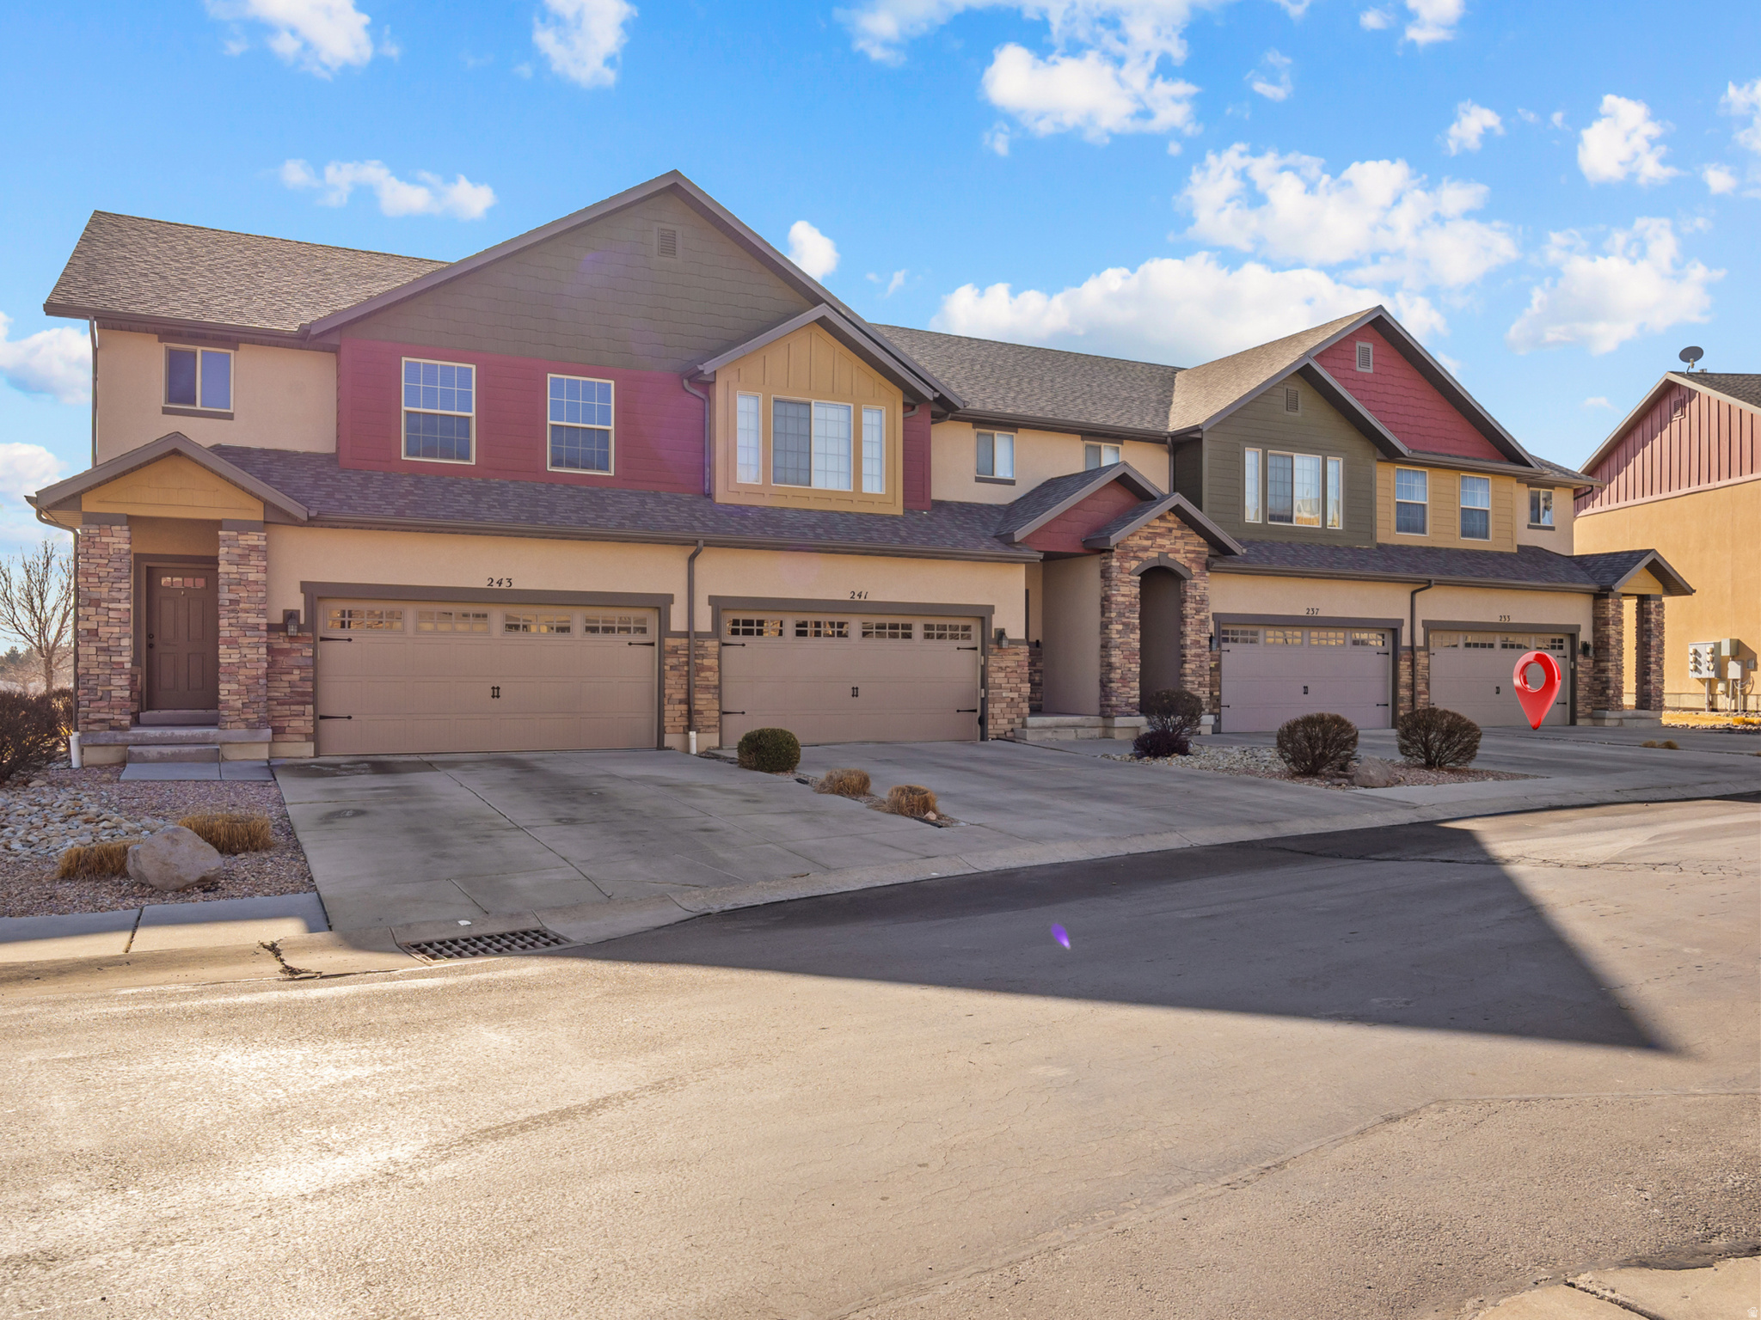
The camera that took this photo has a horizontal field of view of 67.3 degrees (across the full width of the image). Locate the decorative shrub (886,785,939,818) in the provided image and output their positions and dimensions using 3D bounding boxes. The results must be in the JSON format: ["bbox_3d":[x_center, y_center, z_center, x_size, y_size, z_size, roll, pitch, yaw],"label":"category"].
[{"bbox_3d":[0.343,1.530,14.350,0.582,0.330,0.550,0,-1,0],"label":"decorative shrub"}]

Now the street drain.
[{"bbox_3d":[-2.433,1.804,8.222,0.925,0.101,0.563,1,-1,-35],"label":"street drain"}]

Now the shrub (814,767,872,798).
[{"bbox_3d":[-0.447,1.447,15.638,0.683,0.325,0.615,1,-1,-27],"label":"shrub"}]

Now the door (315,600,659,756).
[{"bbox_3d":[-5.563,0.262,19.237,4.798,2.141,0.101,1,-1,-27],"label":"door"}]

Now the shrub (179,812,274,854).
[{"bbox_3d":[-5.602,1.493,11.350,0.815,0.283,0.720,1,-1,-28],"label":"shrub"}]

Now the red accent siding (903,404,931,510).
[{"bbox_3d":[0.621,-3.675,23.812,0.683,1.911,0.101,1,-1,-27],"label":"red accent siding"}]

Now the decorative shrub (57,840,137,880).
[{"bbox_3d":[-6.198,1.592,10.500,0.583,0.290,0.500,1,-1,-30],"label":"decorative shrub"}]

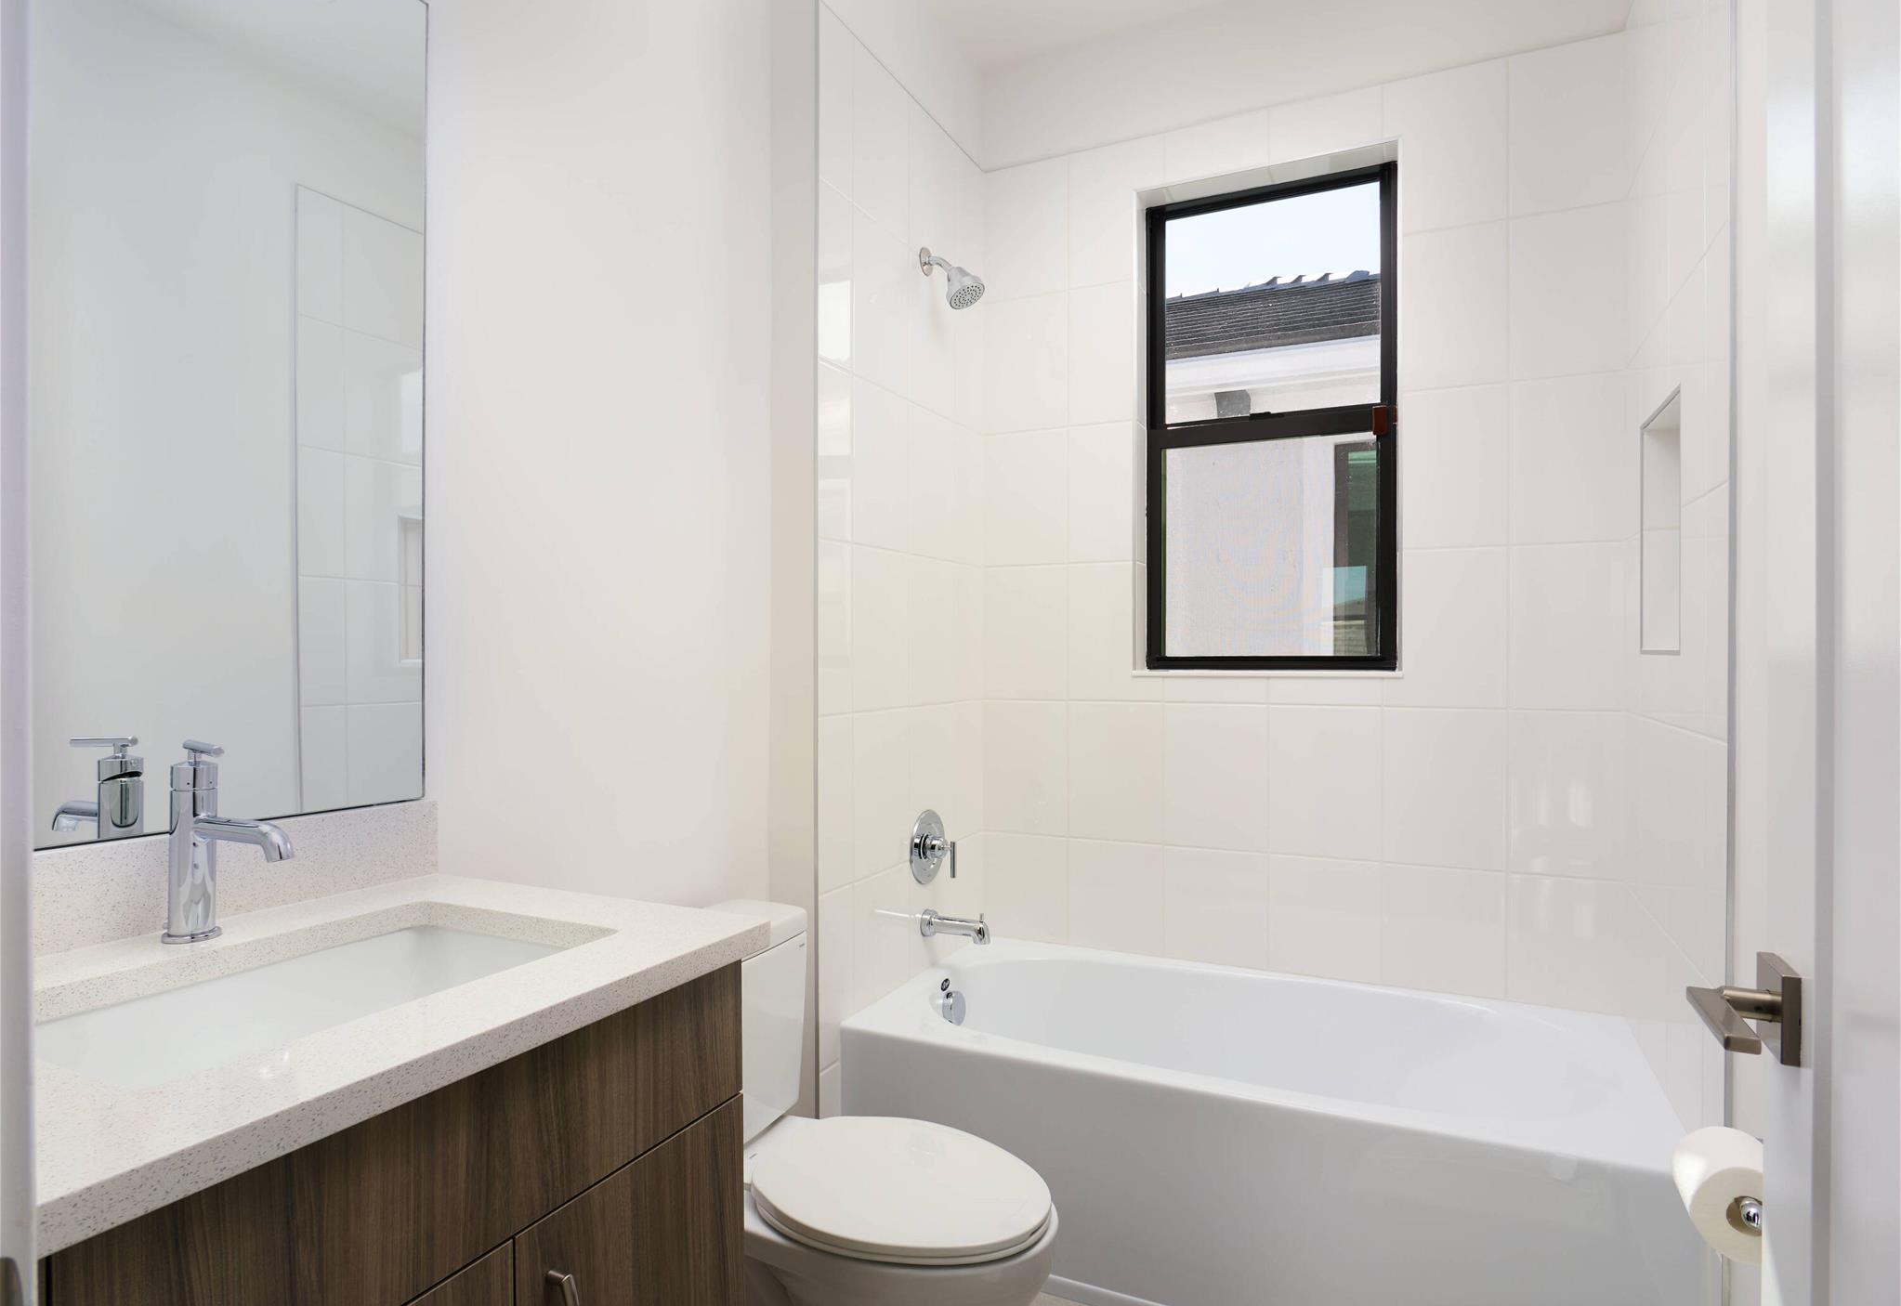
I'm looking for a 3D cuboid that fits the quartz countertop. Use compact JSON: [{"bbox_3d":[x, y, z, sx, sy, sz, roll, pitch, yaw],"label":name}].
[{"bbox_3d":[-0.599,0.314,0.932,0.551,0.028,0.648,0,0,27],"label":"quartz countertop"}]

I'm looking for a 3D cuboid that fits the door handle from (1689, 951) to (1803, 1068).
[{"bbox_3d":[0.598,0.274,0.740,0.066,0.068,0.148,0,0,26],"label":"door handle"}]

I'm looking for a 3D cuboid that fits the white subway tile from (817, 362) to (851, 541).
[{"bbox_3d":[-0.239,-0.412,2.038,0.010,0.361,0.129,0,0,26],"label":"white subway tile"}]

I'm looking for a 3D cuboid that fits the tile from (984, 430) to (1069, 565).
[{"bbox_3d":[0.205,-0.416,2.671,0.246,0.361,0.010,0,0,26],"label":"tile"}]

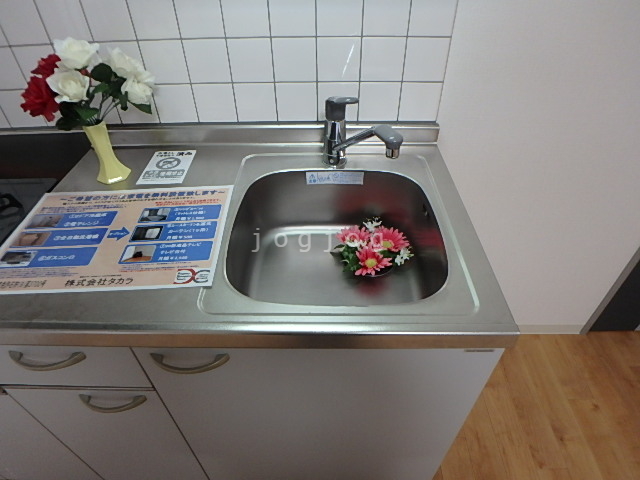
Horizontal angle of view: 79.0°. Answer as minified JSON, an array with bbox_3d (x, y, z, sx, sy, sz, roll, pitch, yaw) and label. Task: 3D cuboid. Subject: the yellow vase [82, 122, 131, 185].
[{"bbox_3d":[-0.474,-0.196,0.855,0.069,0.131,0.075,0,41,1],"label":"yellow vase"}]

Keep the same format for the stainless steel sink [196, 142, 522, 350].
[{"bbox_3d":[0.041,0.014,0.829,0.478,0.172,0.530,0,43,1],"label":"stainless steel sink"}]

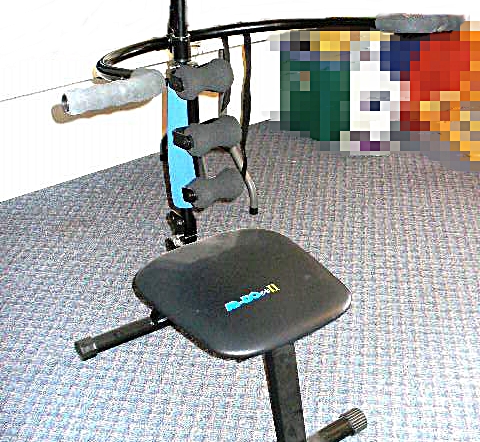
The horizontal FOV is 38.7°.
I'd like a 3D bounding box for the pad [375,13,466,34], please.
[{"bbox_3d":[0.397,-0.436,1.504,0.210,0.043,0.045,-3,29,-11],"label":"pad"}]

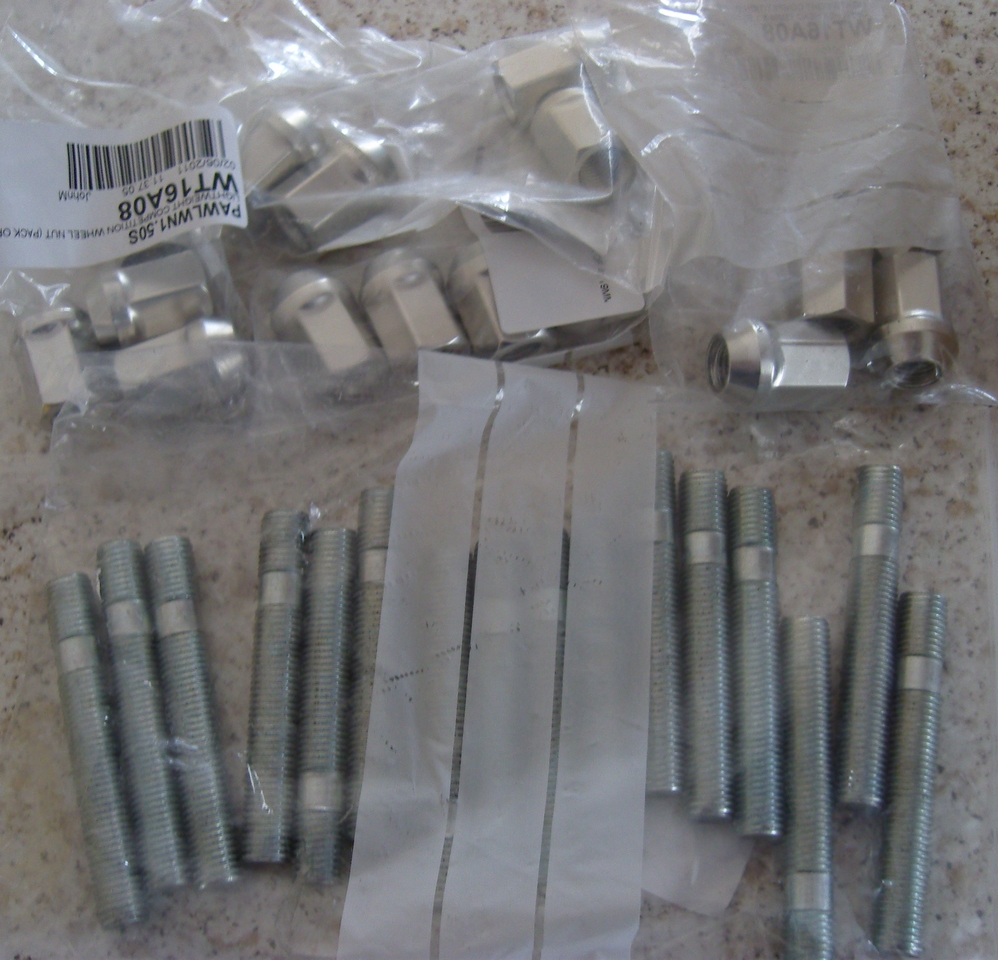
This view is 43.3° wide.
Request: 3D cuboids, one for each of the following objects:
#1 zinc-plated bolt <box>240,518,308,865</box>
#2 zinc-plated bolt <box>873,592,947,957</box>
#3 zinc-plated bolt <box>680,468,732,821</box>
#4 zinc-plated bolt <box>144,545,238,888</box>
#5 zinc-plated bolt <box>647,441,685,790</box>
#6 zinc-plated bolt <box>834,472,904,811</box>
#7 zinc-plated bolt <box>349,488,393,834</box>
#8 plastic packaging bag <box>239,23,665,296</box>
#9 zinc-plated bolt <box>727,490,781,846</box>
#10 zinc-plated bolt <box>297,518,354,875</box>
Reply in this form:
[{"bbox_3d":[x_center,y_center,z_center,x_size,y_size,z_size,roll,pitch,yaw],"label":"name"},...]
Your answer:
[{"bbox_3d":[-0.052,0.048,0.295,0.012,0.012,0.080,0,73,0],"label":"zinc-plated bolt"},{"bbox_3d":[0.095,0.066,0.289,0.012,0.012,0.080,9,73,3],"label":"zinc-plated bolt"},{"bbox_3d":[0.049,0.038,0.296,0.012,0.012,0.080,2,74,1],"label":"zinc-plated bolt"},{"bbox_3d":[-0.072,0.053,0.292,0.012,0.012,0.080,-11,74,-3],"label":"zinc-plated bolt"},{"bbox_3d":[0.037,0.033,0.298,0.012,0.012,0.080,1,74,1],"label":"zinc-plated bolt"},{"bbox_3d":[0.088,0.037,0.298,0.012,0.012,0.080,8,73,2],"label":"zinc-plated bolt"},{"bbox_3d":[-0.028,0.042,0.296,0.012,0.012,0.080,0,73,0],"label":"zinc-plated bolt"},{"bbox_3d":[-0.012,-0.082,0.322,0.105,0.030,0.062,-5,74,-1],"label":"plastic packaging bag"},{"bbox_3d":[0.060,0.042,0.296,0.012,0.012,0.080,2,73,1],"label":"zinc-plated bolt"},{"bbox_3d":[-0.040,0.052,0.293,0.012,0.012,0.080,-1,73,0],"label":"zinc-plated bolt"}]

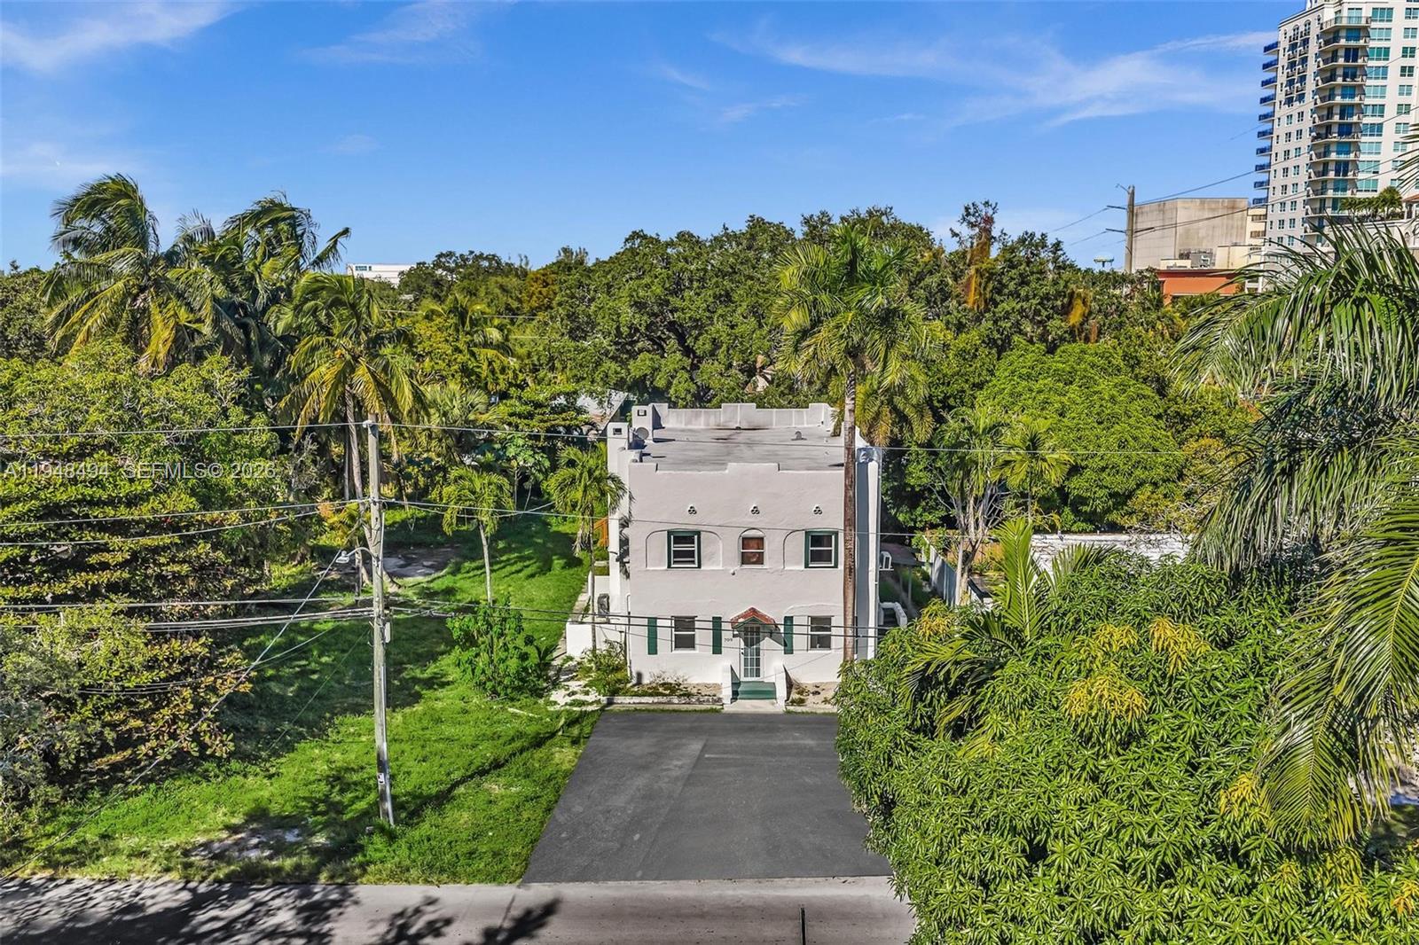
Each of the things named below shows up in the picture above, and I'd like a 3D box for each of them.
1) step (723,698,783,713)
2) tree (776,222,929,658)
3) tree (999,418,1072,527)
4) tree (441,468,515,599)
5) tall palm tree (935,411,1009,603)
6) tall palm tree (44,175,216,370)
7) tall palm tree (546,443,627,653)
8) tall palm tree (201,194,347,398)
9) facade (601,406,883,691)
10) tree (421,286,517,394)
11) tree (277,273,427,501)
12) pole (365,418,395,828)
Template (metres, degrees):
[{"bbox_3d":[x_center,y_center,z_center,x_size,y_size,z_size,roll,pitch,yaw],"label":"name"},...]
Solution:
[{"bbox_3d":[1.559,8.164,38.853,2.050,0.170,1.260,0,8,0],"label":"step"},{"bbox_3d":[4.949,-0.247,38.898,5.130,16.790,5.130,0,8,0],"label":"tree"},{"bbox_3d":[15.917,1.594,54.307,3.630,8.670,3.630,0,8,0],"label":"tree"},{"bbox_3d":[-8.387,3.898,40.229,2.720,8.200,2.720,0,8,0],"label":"tree"},{"bbox_3d":[11.672,1.829,49.407,3.240,9.630,3.240,0,8,0],"label":"tall palm tree"},{"bbox_3d":[-23.887,-2.657,46.608,7.030,19.320,7.030,0,8,0],"label":"tall palm tree"},{"bbox_3d":[-4.628,3.310,41.933,3.040,8.870,3.040,0,8,0],"label":"tall palm tree"},{"bbox_3d":[-19.637,-3.119,51.089,6.620,18.930,6.620,0,8,0],"label":"tall palm tree"},{"bbox_3d":[1.275,2.284,48.827,9.850,8.900,16.500,0,8,0],"label":"facade"},{"bbox_3d":[-12.973,-2.581,60.264,5.490,15.200,5.490,0,8,0],"label":"tree"},{"bbox_3d":[-17.206,-1.842,53.943,7.190,15.580,7.190,0,8,0],"label":"tree"},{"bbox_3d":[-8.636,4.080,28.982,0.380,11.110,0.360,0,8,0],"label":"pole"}]

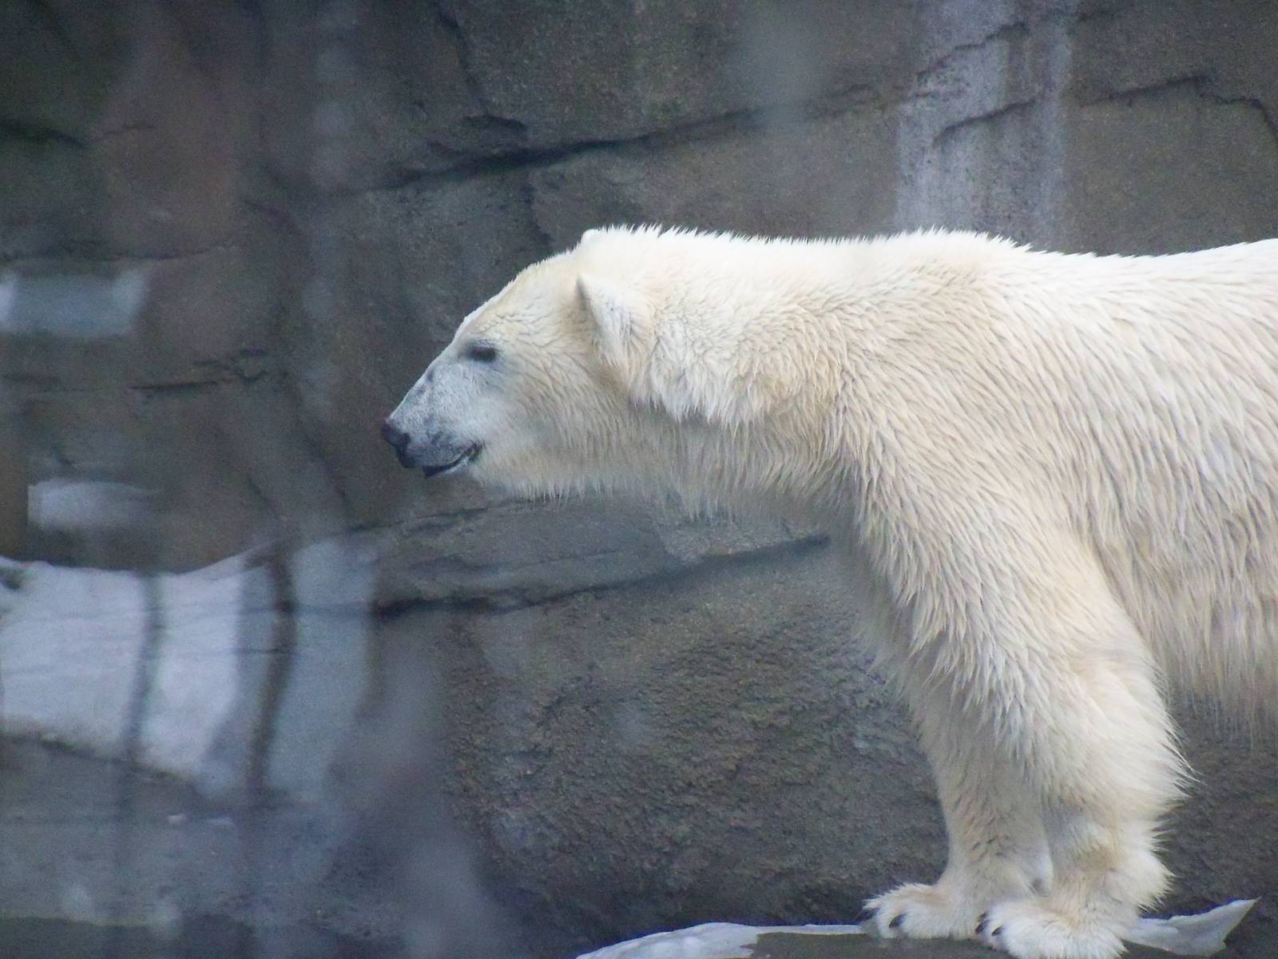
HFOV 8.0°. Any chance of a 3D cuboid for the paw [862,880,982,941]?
[{"bbox_3d":[0.419,0.620,13.120,0.190,0.085,0.170,-1,7,-12],"label":"paw"}]

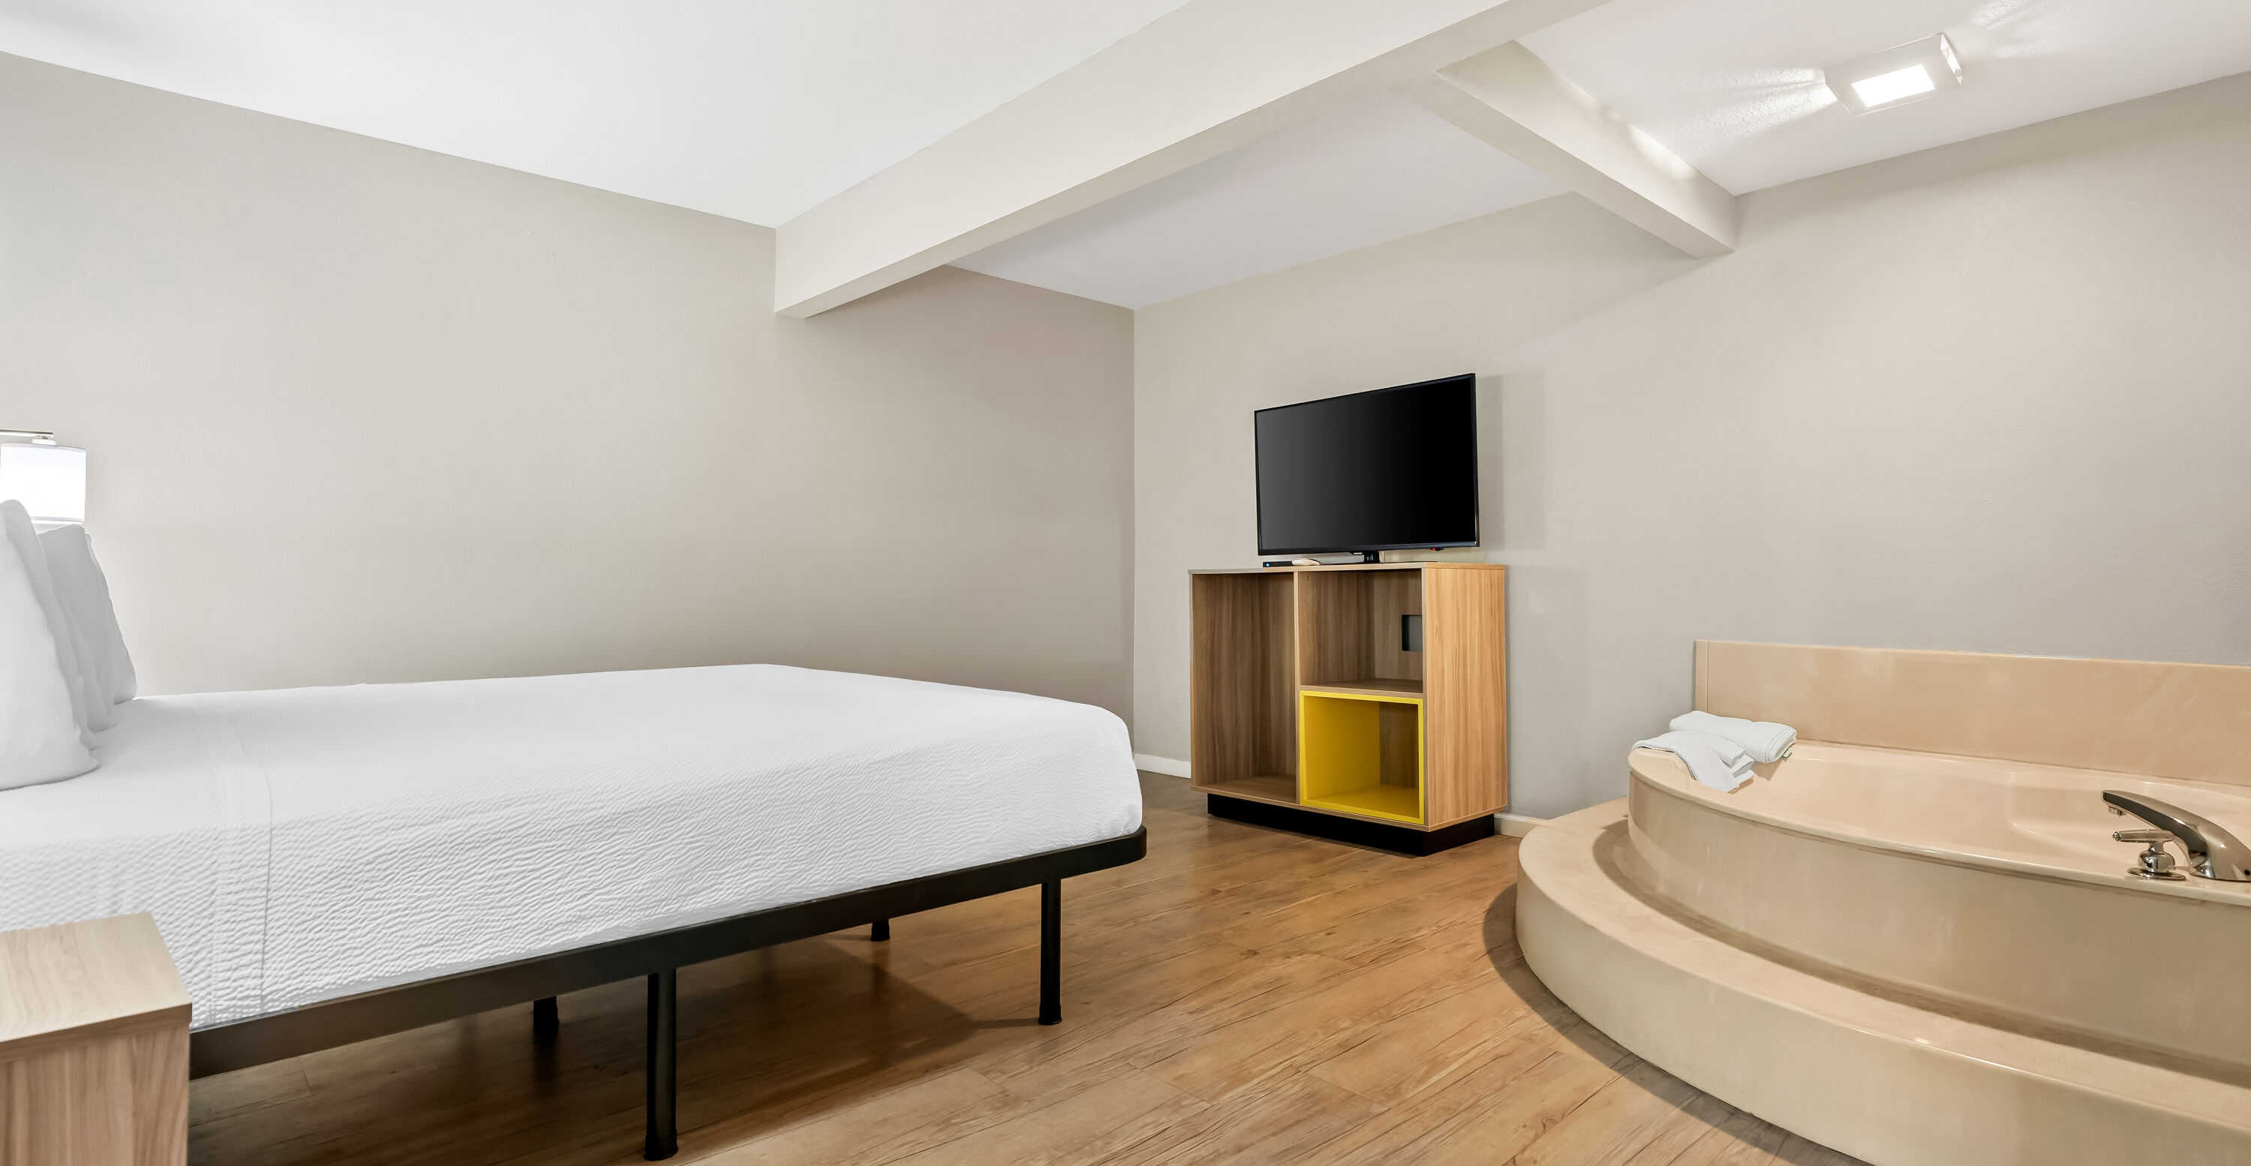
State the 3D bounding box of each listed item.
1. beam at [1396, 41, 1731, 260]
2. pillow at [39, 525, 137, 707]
[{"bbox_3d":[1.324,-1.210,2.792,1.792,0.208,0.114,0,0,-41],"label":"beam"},{"bbox_3d":[-2.510,0.085,2.330,0.180,0.470,0.660,-18,12,-40],"label":"pillow"}]

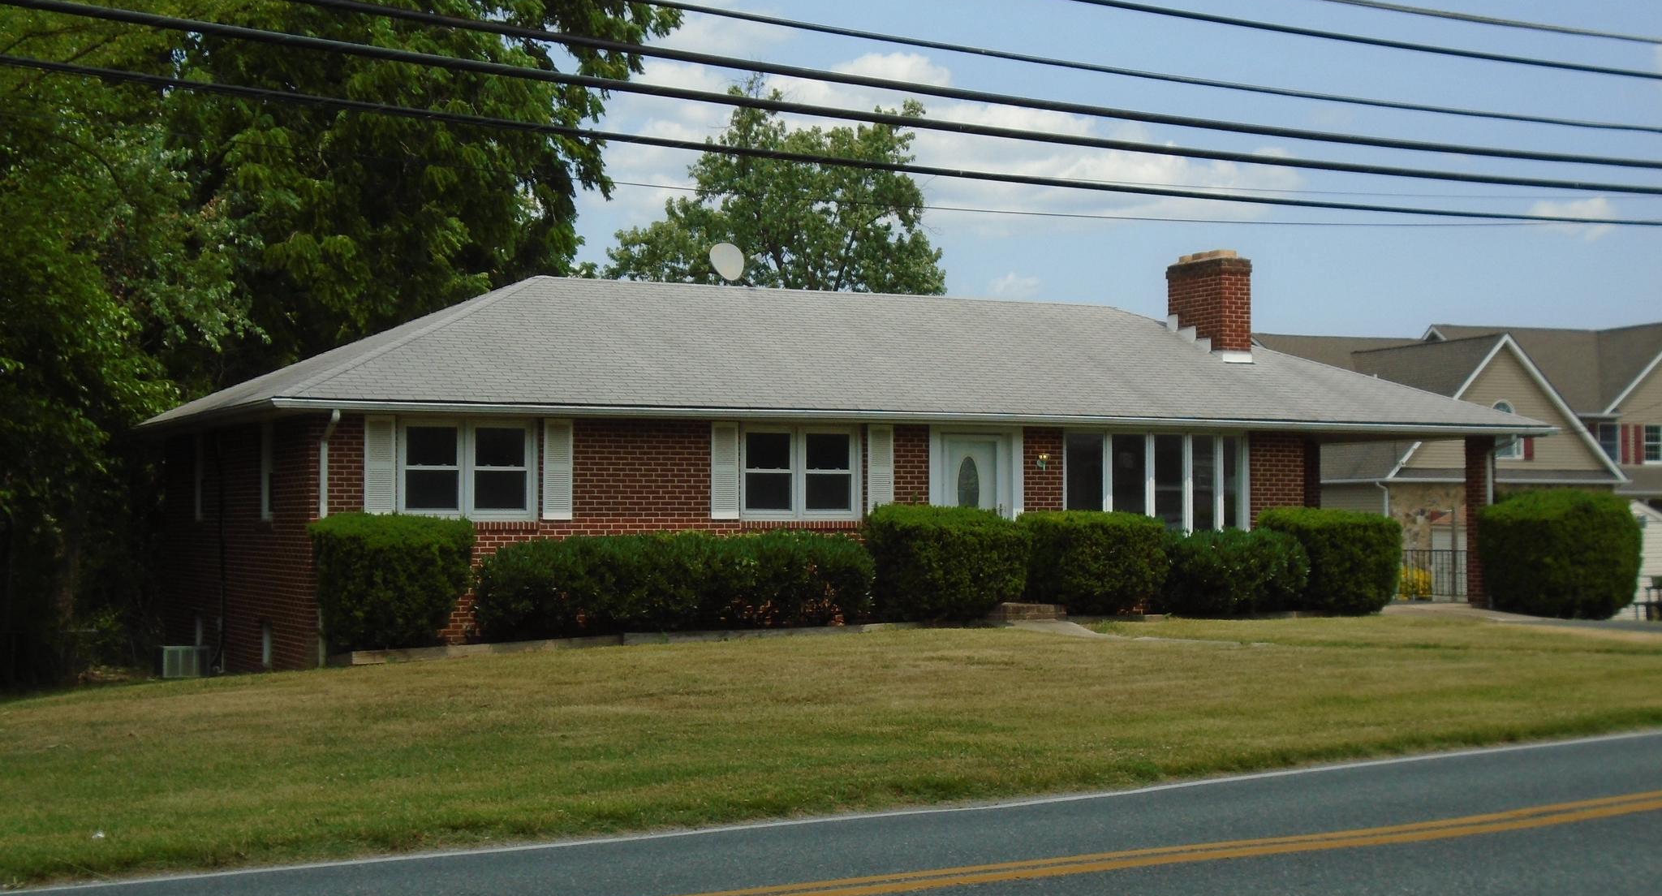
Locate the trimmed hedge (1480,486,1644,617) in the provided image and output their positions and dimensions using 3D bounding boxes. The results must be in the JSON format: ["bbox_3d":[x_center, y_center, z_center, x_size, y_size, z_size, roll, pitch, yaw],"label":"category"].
[{"bbox_3d":[10.342,1.495,33.449,1.560,1.800,1.660,1,-2,-27],"label":"trimmed hedge"}]

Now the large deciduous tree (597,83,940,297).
[{"bbox_3d":[-1.224,-2.226,52.107,8.400,12.050,8.200,1,-2,-27],"label":"large deciduous tree"}]

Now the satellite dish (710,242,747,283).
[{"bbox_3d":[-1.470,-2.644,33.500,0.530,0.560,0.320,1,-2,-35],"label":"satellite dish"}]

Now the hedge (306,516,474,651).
[{"bbox_3d":[-4.872,1.457,26.078,1.560,1.480,1.290,1,-2,-27],"label":"hedge"}]

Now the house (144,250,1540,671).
[{"bbox_3d":[0.062,0.015,34.077,18.550,5.900,9.400,1,-2,-27],"label":"house"}]

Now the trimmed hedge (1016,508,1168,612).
[{"bbox_3d":[3.339,1.444,30.096,1.490,1.310,1.290,1,-2,-27],"label":"trimmed hedge"}]

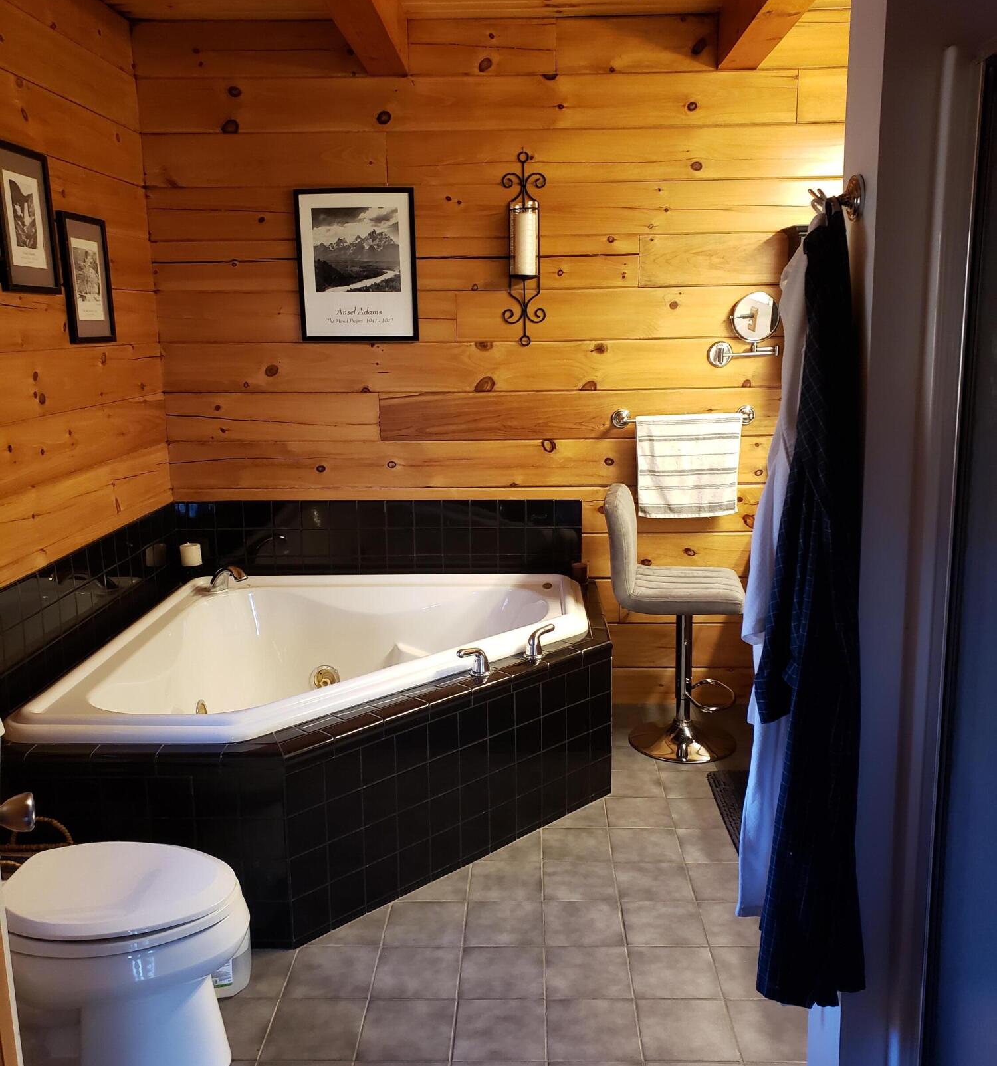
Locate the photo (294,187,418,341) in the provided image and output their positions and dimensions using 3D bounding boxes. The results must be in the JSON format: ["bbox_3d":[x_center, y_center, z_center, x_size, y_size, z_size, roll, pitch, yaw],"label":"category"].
[{"bbox_3d":[-0.519,-0.984,3.685,0.436,0.542,0.020,-1,11,1],"label":"photo"}]

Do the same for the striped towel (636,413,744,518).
[{"bbox_3d":[0.713,-0.254,3.755,0.392,0.378,0.045,-1,11,1],"label":"striped towel"}]

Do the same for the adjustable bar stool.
[{"bbox_3d":[0.629,0.297,3.538,0.495,0.955,0.420,1,12,10],"label":"adjustable bar stool"}]

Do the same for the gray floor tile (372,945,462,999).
[{"bbox_3d":[-0.193,1.056,2.392,0.200,0.010,0.199,-1,11,2],"label":"gray floor tile"}]

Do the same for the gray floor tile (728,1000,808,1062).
[{"bbox_3d":[0.602,1.067,2.137,0.197,0.010,0.197,-1,11,2],"label":"gray floor tile"}]

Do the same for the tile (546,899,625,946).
[{"bbox_3d":[0.219,1.010,2.573,0.200,0.010,0.199,-1,11,2],"label":"tile"}]

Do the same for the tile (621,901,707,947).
[{"bbox_3d":[0.422,1.007,2.566,0.200,0.010,0.199,-1,11,2],"label":"tile"}]

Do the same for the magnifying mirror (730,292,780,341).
[{"bbox_3d":[0.912,-0.766,3.543,0.180,0.180,0.035,-2,15,-5],"label":"magnifying mirror"}]

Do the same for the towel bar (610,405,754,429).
[{"bbox_3d":[0.691,-0.435,3.750,0.533,0.070,0.080,-1,11,2],"label":"towel bar"}]

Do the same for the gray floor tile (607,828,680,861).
[{"bbox_3d":[0.430,0.917,2.923,0.198,0.010,0.197,-1,11,2],"label":"gray floor tile"}]

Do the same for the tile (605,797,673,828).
[{"bbox_3d":[0.434,0.877,3.115,0.197,0.010,0.197,-1,11,2],"label":"tile"}]

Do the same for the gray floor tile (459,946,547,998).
[{"bbox_3d":[0.010,1.053,2.385,0.200,0.010,0.199,-1,11,2],"label":"gray floor tile"}]

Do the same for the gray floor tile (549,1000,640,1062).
[{"bbox_3d":[0.203,1.073,2.151,0.197,0.010,0.197,-1,11,2],"label":"gray floor tile"}]

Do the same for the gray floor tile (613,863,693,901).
[{"bbox_3d":[0.428,0.968,2.761,0.200,0.010,0.199,-1,11,2],"label":"gray floor tile"}]

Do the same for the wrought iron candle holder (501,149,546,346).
[{"bbox_3d":[0.094,-1.032,3.628,0.162,0.686,0.120,-1,11,2],"label":"wrought iron candle holder"}]

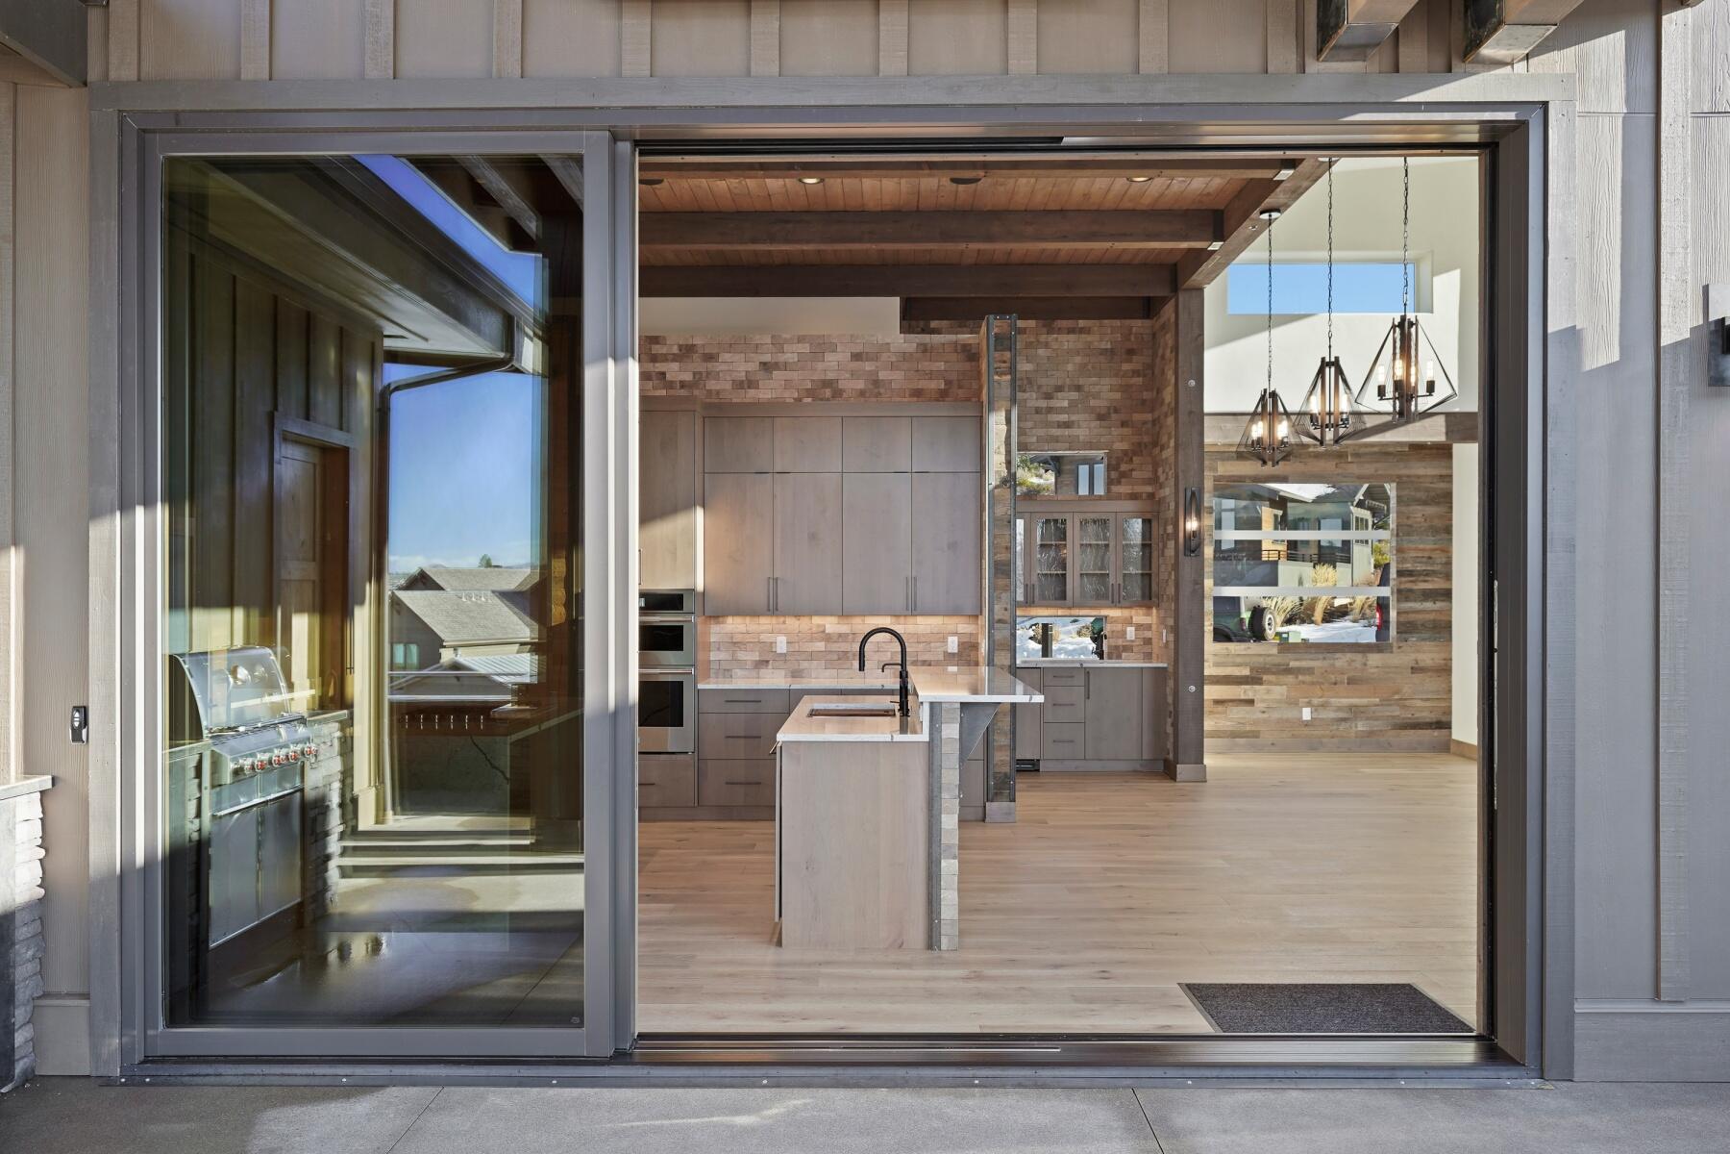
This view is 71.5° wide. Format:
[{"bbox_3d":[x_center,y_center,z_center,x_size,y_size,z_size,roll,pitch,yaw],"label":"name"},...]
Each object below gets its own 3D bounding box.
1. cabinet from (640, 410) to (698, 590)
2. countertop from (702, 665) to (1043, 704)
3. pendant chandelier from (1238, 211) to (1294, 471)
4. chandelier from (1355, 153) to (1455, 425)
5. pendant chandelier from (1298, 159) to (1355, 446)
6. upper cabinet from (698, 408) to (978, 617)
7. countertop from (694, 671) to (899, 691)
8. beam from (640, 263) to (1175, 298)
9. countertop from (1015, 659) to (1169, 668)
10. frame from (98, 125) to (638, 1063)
[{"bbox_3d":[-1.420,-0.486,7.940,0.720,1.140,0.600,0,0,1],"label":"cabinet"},{"bbox_3d":[0.504,0.530,6.050,0.540,0.034,1.950,0,0,1],"label":"countertop"},{"bbox_3d":[2.600,-1.521,7.700,0.370,1.630,0.370,0,-1,1],"label":"pendant chandelier"},{"bbox_3d":[2.577,-1.508,5.720,0.385,1.550,0.385,0,-1,1],"label":"chandelier"},{"bbox_3d":[2.540,-1.500,6.550,0.390,1.570,0.390,0,0,1],"label":"pendant chandelier"},{"bbox_3d":[-0.141,-0.424,8.100,1.840,1.360,0.330,0,0,1],"label":"upper cabinet"},{"bbox_3d":[-0.150,0.706,7.940,1.800,0.033,0.630,0,0,1],"label":"countertop"},{"bbox_3d":[0.245,-2.365,9.700,4.460,0.250,0.200,0,0,1],"label":"beam"},{"bbox_3d":[1.806,0.751,10.365,1.470,0.033,0.630,0,-1,1],"label":"countertop"},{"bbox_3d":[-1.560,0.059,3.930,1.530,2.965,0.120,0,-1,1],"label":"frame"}]

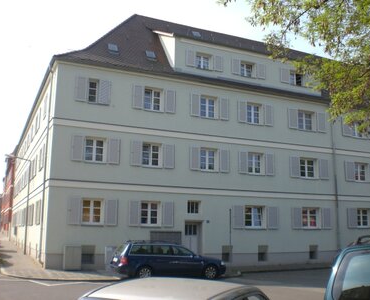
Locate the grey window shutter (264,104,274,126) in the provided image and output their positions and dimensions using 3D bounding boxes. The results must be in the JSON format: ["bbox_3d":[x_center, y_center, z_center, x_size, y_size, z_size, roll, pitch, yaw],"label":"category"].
[{"bbox_3d":[5.110,-2.135,26.723,0.592,1.290,0.050,5,-12,-24],"label":"grey window shutter"}]

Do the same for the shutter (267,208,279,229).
[{"bbox_3d":[5.150,3.977,25.551,0.770,1.280,0.050,5,-12,-24],"label":"shutter"}]

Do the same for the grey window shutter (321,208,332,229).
[{"bbox_3d":[8.804,4.255,27.153,0.720,1.270,0.050,5,-12,-24],"label":"grey window shutter"}]

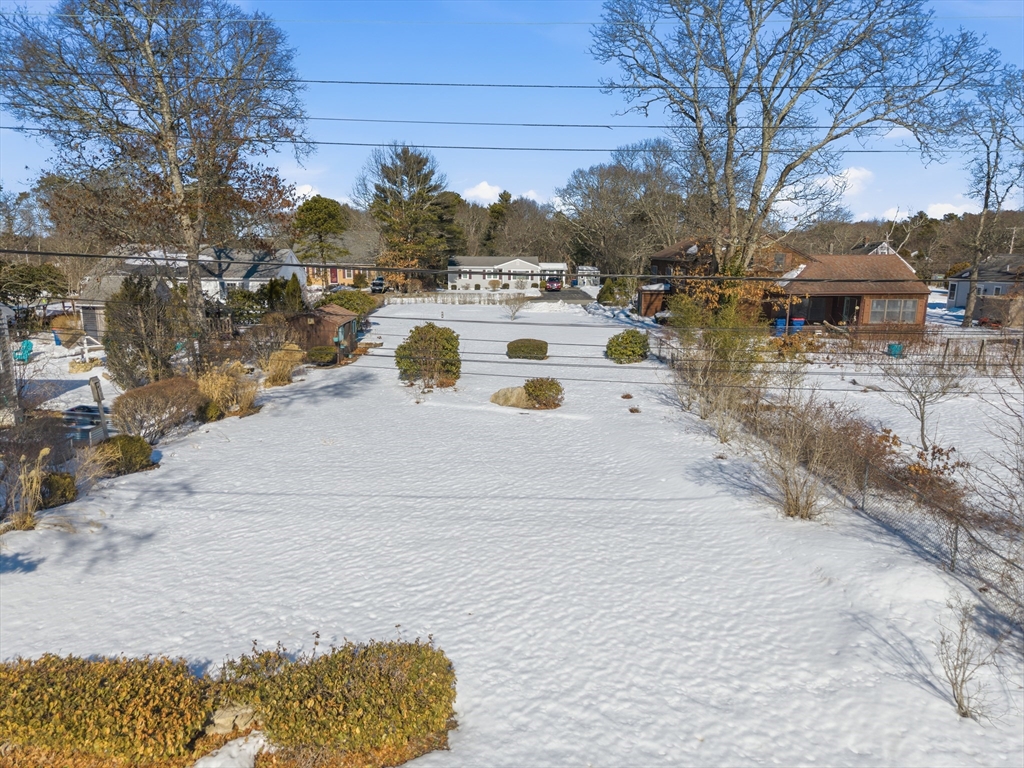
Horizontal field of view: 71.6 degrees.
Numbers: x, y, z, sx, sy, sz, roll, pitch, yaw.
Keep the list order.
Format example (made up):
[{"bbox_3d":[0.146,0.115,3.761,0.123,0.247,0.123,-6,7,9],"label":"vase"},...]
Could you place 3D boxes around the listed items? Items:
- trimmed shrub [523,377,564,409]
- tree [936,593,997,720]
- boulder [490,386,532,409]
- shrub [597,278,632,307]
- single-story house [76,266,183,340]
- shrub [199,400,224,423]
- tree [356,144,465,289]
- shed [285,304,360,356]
[{"bbox_3d":[1.170,0.303,26.156,1.500,1.050,1.380,0,11,0],"label":"trimmed shrub"},{"bbox_3d":[5.838,3.482,9.100,0.795,1.757,0.795,0,11,0],"label":"tree"},{"bbox_3d":[0.065,0.459,26.550,1.776,0.746,1.155,0,11,0],"label":"boulder"},{"bbox_3d":[9.843,-8.933,68.517,3.185,2.472,3.185,0,11,0],"label":"shrub"},{"bbox_3d":[-23.100,-4.560,43.135,3.500,4.000,5.000,1,11,4],"label":"single-story house"},{"bbox_3d":[-10.314,0.937,24.330,0.925,0.692,0.925,0,11,0],"label":"shrub"},{"bbox_3d":[-12.649,-20.904,89.363,13.342,17.649,12.007,0,11,0],"label":"tree"},{"bbox_3d":[-9.850,-2.675,37.086,2.500,2.650,4.400,0,11,-1],"label":"shed"}]

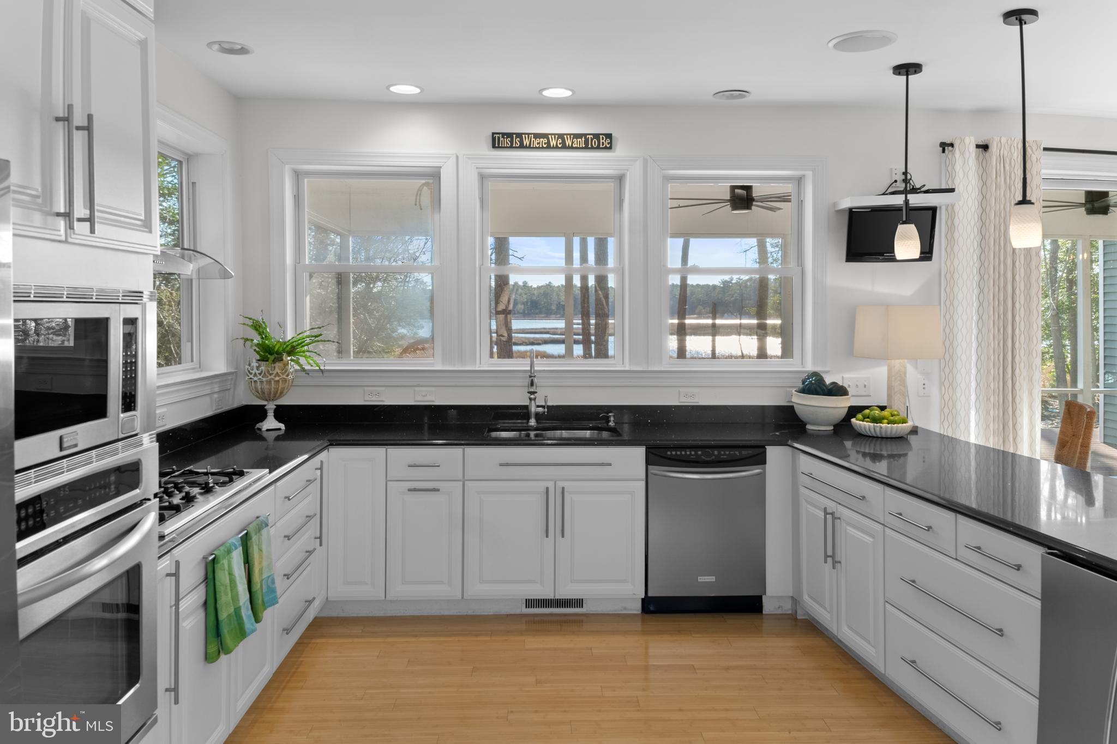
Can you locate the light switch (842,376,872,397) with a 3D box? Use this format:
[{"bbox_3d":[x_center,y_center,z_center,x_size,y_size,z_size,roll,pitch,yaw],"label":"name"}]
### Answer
[{"bbox_3d":[1.732,0.081,4.495,0.164,0.118,0.014,0,3,-2],"label":"light switch"}]

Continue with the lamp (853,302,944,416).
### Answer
[{"bbox_3d":[1.856,-0.024,4.240,0.345,0.670,0.345,0,2,-7],"label":"lamp"}]

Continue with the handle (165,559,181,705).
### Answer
[{"bbox_3d":[-1.055,0.712,2.119,0.037,0.400,0.012,0,2,-3],"label":"handle"}]

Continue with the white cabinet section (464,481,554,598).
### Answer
[{"bbox_3d":[-0.256,0.831,4.185,0.455,0.590,0.560,0,3,-2],"label":"white cabinet section"}]

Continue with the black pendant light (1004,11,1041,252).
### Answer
[{"bbox_3d":[1.857,-0.968,3.100,0.142,0.940,0.142,0,2,0],"label":"black pendant light"}]

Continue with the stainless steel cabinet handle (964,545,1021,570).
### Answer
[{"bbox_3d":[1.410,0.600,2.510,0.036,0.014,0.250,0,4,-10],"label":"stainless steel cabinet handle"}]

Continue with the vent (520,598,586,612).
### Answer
[{"bbox_3d":[-0.022,1.183,3.950,0.330,0.078,0.015,0,2,-2],"label":"vent"}]

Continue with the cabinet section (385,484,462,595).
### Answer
[{"bbox_3d":[-0.678,0.830,4.170,0.385,0.590,0.560,0,3,-2],"label":"cabinet section"}]

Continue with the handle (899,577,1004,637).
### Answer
[{"bbox_3d":[1.353,0.799,2.676,0.036,0.013,0.550,0,4,-7],"label":"handle"}]

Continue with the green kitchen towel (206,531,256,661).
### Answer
[{"bbox_3d":[-1.042,0.726,2.470,0.065,0.315,0.330,0,2,-3],"label":"green kitchen towel"}]

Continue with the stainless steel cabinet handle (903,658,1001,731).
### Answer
[{"bbox_3d":[1.351,1.098,2.676,0.036,0.013,0.550,0,2,-7],"label":"stainless steel cabinet handle"}]

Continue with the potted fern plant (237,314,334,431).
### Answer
[{"bbox_3d":[-1.475,0.000,4.190,0.520,0.630,0.450,0,3,-2],"label":"potted fern plant"}]

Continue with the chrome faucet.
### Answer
[{"bbox_3d":[-0.113,0.084,4.260,0.117,0.430,0.260,0,2,-3],"label":"chrome faucet"}]

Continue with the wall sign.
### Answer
[{"bbox_3d":[-0.037,-1.325,4.445,0.700,0.090,0.020,0,3,-2],"label":"wall sign"}]

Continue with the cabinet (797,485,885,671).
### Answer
[{"bbox_3d":[1.535,0.890,3.530,0.570,0.615,0.690,-1,3,-10],"label":"cabinet"}]

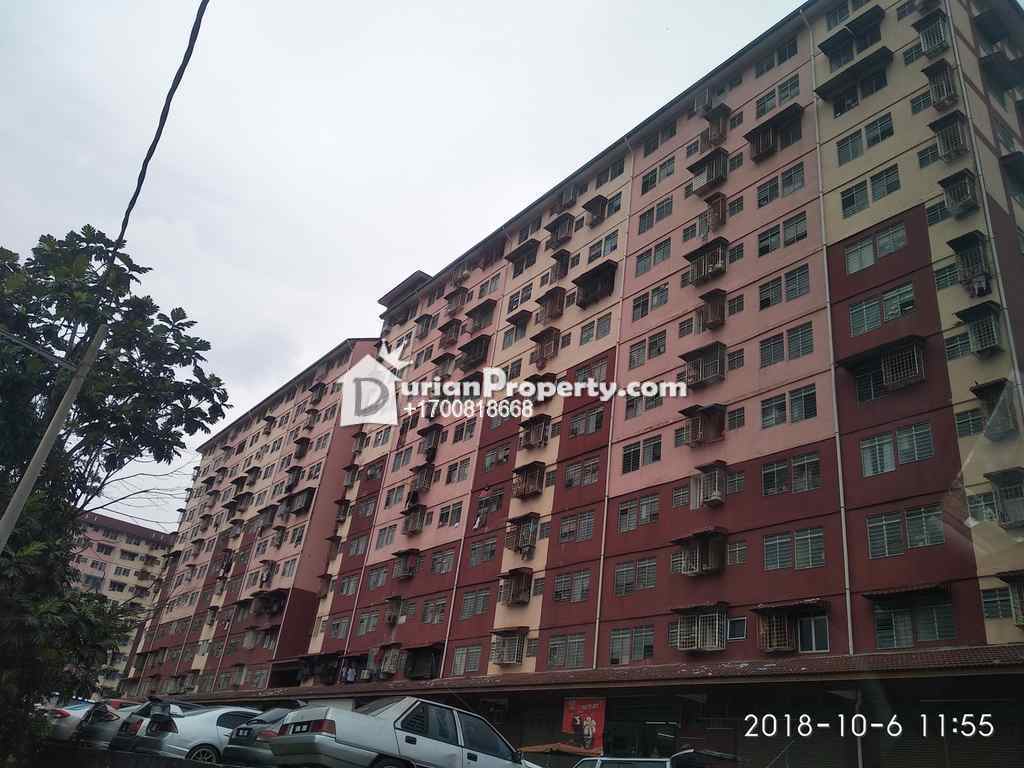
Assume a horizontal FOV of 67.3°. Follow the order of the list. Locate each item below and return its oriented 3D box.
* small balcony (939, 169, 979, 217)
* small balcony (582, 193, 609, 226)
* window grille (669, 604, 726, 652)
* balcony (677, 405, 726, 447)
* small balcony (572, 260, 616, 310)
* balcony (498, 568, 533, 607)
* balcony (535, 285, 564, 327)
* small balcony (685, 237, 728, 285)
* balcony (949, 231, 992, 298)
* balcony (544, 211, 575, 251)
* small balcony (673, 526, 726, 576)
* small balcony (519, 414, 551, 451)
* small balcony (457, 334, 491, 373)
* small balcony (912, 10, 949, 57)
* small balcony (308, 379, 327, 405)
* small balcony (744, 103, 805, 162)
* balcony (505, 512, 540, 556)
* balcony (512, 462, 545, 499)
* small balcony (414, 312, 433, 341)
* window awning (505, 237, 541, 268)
[{"bbox_3d":[14.957,-6.409,25.766,0.720,1.250,0.920,25,-32,-29],"label":"small balcony"},{"bbox_3d":[4.936,-10.273,46.056,0.680,1.550,1.600,26,-33,-30],"label":"small balcony"},{"bbox_3d":[6.653,8.768,27.652,0.598,1.515,2.193,25,-32,-29],"label":"window grille"},{"bbox_3d":[7.949,1.698,32.068,0.680,1.600,2.030,26,-33,-30],"label":"balcony"},{"bbox_3d":[4.527,-5.463,43.167,0.692,1.932,2.996,25,-32,-29],"label":"small balcony"},{"bbox_3d":[0.135,10.116,38.401,0.636,1.680,1.820,25,-32,-29],"label":"balcony"},{"bbox_3d":[2.172,-4.500,45.552,0.630,1.760,2.062,25,-32,-29],"label":"balcony"},{"bbox_3d":[8.919,-5.571,35.600,0.600,1.678,2.255,25,-32,-29],"label":"small balcony"},{"bbox_3d":[14.542,-3.804,24.417,0.750,1.950,0.900,25,-32,-29],"label":"balcony"},{"bbox_3d":[2.950,-9.576,48.792,0.720,1.708,2.156,25,-32,-29],"label":"balcony"},{"bbox_3d":[7.155,6.507,29.592,0.680,1.570,2.240,26,-33,-30],"label":"small balcony"},{"bbox_3d":[1.236,2.668,42.169,0.652,1.629,1.864,26,-32,-29],"label":"small balcony"},{"bbox_3d":[-2.627,-2.066,51.816,0.835,1.833,2.495,26,-32,-29],"label":"small balcony"},{"bbox_3d":[16.034,-13.405,29.457,0.680,1.500,0.950,25,-32,-29],"label":"small balcony"},{"bbox_3d":[-18.698,0.981,73.742,0.680,1.500,2.200,26,-33,-30],"label":"small balcony"},{"bbox_3d":[12.186,-11.700,35.788,0.680,1.600,2.850,26,-33,-30],"label":"small balcony"},{"bbox_3d":[0.470,7.513,38.539,0.627,1.685,2.062,25,-32,-29],"label":"balcony"},{"bbox_3d":[0.819,5.000,39.874,0.656,1.417,1.947,25,-32,-29],"label":"balcony"},{"bbox_3d":[-7.204,-4.581,61.360,0.608,1.596,1.484,25,-32,-29],"label":"small balcony"},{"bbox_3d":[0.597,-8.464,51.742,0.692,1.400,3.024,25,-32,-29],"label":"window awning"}]

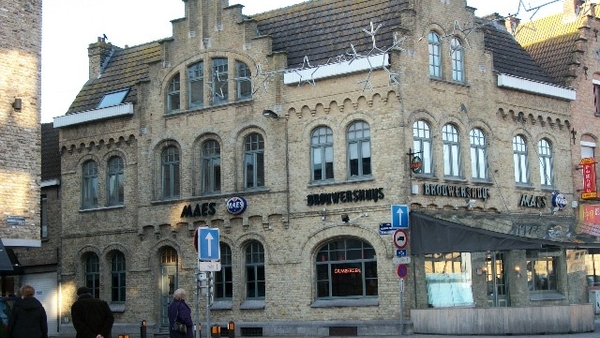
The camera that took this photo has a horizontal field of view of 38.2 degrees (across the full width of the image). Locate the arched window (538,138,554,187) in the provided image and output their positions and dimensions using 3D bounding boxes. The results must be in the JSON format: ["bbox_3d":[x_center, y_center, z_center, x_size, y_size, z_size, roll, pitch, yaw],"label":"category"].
[{"bbox_3d":[9.087,-0.241,31.875,1.001,1.870,0.200,5,-11,-38],"label":"arched window"}]

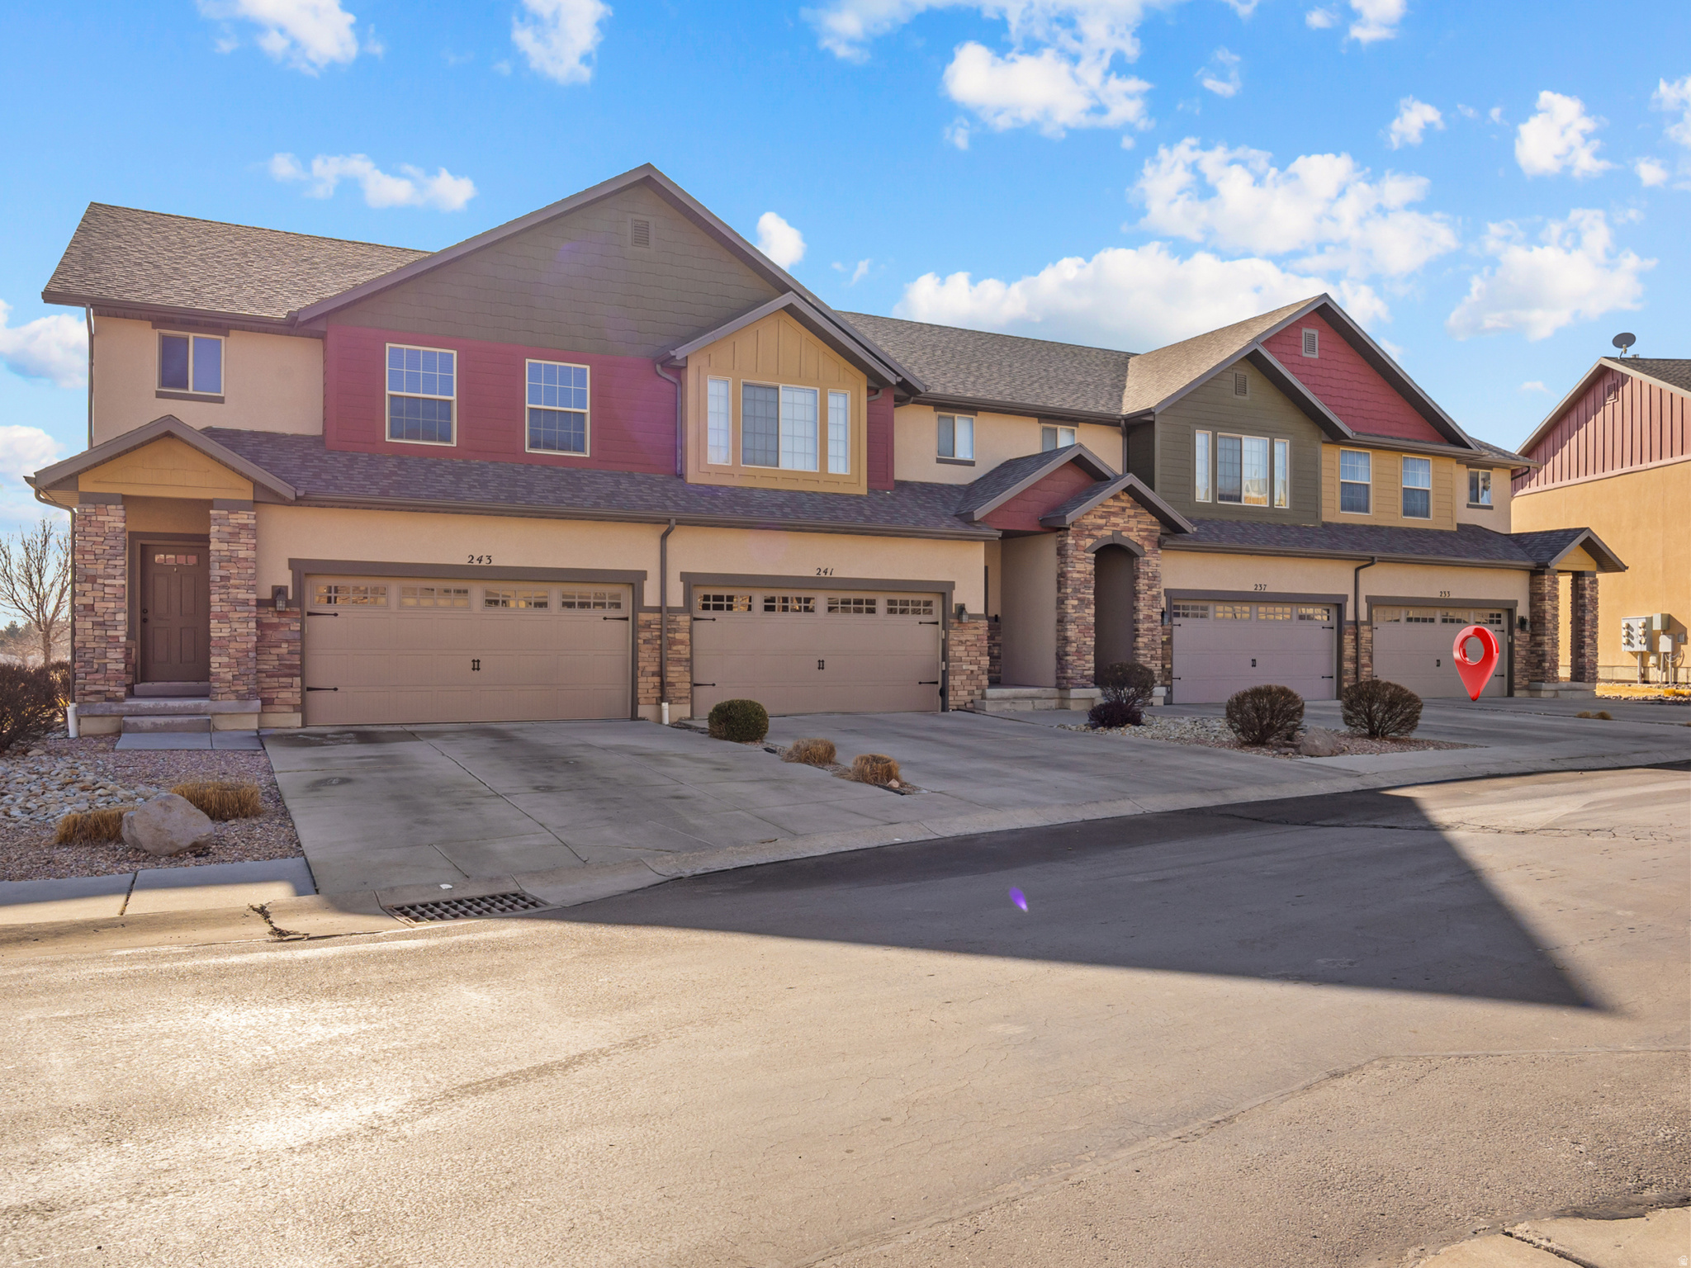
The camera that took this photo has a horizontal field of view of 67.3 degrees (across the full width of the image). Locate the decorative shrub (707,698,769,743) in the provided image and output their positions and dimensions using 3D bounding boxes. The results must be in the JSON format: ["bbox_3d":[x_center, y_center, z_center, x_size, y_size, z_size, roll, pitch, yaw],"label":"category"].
[{"bbox_3d":[-1.517,1.220,17.954,0.868,0.591,0.825,0,-1,0],"label":"decorative shrub"}]

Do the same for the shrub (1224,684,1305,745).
[{"bbox_3d":[6.298,1.222,19.100,1.151,0.900,1.100,1,-1,-27],"label":"shrub"}]

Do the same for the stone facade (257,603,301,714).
[{"bbox_3d":[-7.925,0.359,17.784,0.600,1.510,0.160,1,-1,-28],"label":"stone facade"}]

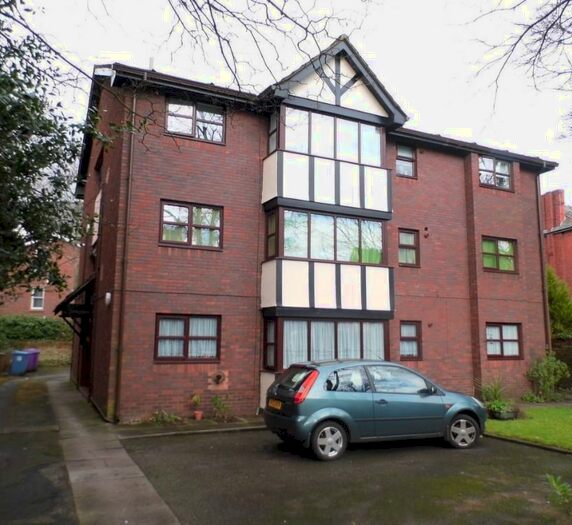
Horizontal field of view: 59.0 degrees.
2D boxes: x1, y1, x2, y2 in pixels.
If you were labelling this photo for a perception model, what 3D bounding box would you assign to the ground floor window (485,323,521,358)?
[{"bbox_3d":[6.423,2.321,14.853,1.457,1.068,0.120,4,-9,-25],"label":"ground floor window"}]

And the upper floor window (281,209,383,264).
[{"bbox_3d":[1.212,-0.589,12.577,3.000,1.200,0.160,4,-9,-26],"label":"upper floor window"}]

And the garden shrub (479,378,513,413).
[{"bbox_3d":[4.940,3.136,11.920,0.720,0.800,0.680,4,-9,-26],"label":"garden shrub"}]

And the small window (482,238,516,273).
[{"bbox_3d":[6.447,-0.203,15.219,1.457,1.054,0.120,4,-9,-25],"label":"small window"}]

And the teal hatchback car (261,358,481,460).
[{"bbox_3d":[1.629,2.444,8.884,3.920,1.450,1.700,3,-8,-21],"label":"teal hatchback car"}]

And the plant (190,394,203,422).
[{"bbox_3d":[-1.952,3.167,11.205,0.250,0.610,0.250,4,-9,-26],"label":"plant"}]

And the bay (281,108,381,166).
[{"bbox_3d":[1.248,-3.161,12.918,3.020,1.150,0.140,4,-9,-26],"label":"bay"}]

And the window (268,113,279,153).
[{"bbox_3d":[-0.256,-3.224,12.510,0.120,1.120,0.600,4,-9,-26],"label":"window"}]

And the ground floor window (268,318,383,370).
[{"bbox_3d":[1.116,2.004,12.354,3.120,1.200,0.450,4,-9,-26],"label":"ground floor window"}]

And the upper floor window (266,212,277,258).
[{"bbox_3d":[-0.303,-0.625,11.919,0.110,1.128,0.686,4,-9,-25],"label":"upper floor window"}]

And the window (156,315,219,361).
[{"bbox_3d":[-2.195,1.723,11.399,1.501,1.078,0.120,4,-9,-26],"label":"window"}]

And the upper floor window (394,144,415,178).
[{"bbox_3d":[3.487,-2.908,14.651,0.750,0.990,0.120,4,-9,-26],"label":"upper floor window"}]

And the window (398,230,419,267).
[{"bbox_3d":[3.414,-0.391,14.095,0.733,1.054,0.120,4,-9,-25],"label":"window"}]

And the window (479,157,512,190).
[{"bbox_3d":[6.472,-2.694,15.579,1.457,0.975,0.120,4,-9,-25],"label":"window"}]

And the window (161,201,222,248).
[{"bbox_3d":[-2.123,-0.821,11.503,1.459,1.054,0.120,4,-9,-25],"label":"window"}]

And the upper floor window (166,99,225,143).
[{"bbox_3d":[-2.099,-3.288,11.860,1.459,0.920,0.120,4,-9,-25],"label":"upper floor window"}]

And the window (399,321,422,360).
[{"bbox_3d":[3.389,2.127,13.730,0.733,1.058,0.120,4,-9,-25],"label":"window"}]

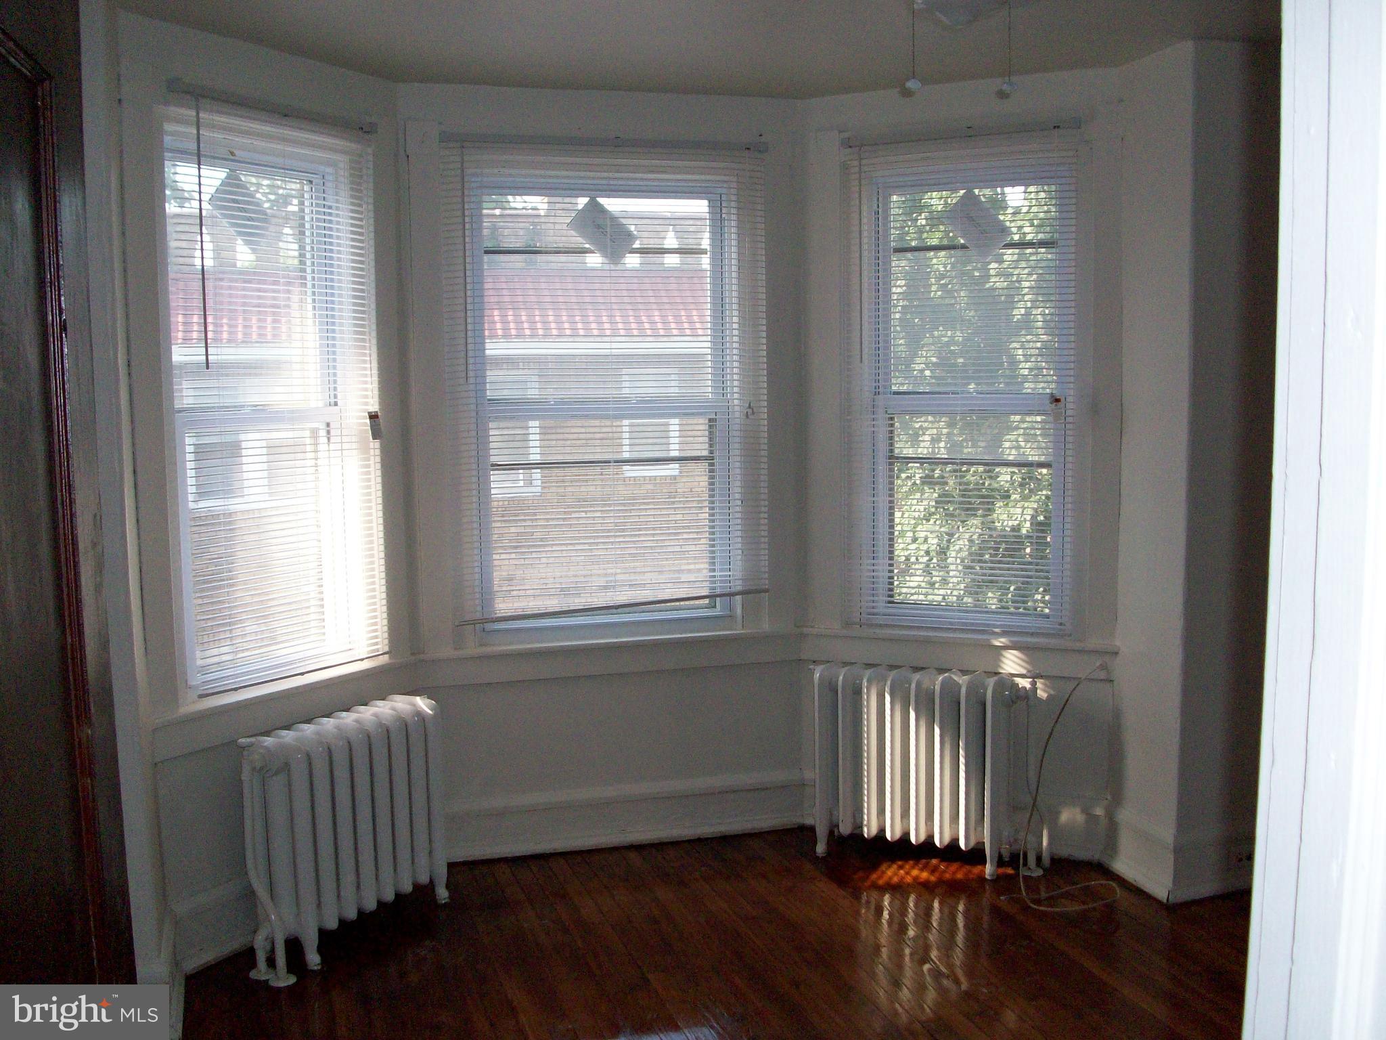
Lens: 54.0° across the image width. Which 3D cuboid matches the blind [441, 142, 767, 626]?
[{"bbox_3d":[-0.260,-0.444,4.426,1.079,1.532,0.044,-3,6,-17],"label":"blind"}]

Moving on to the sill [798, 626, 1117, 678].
[{"bbox_3d":[0.865,0.437,4.535,1.053,0.121,0.102,2,7,25],"label":"sill"}]

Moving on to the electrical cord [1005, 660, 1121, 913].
[{"bbox_3d":[1.139,0.802,4.147,0.432,0.659,0.315,-3,6,-17],"label":"electrical cord"}]

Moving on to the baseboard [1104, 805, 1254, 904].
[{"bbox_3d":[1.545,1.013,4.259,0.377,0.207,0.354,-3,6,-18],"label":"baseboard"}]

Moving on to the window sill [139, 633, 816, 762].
[{"bbox_3d":[-0.627,0.480,4.307,2.194,0.121,0.480,-5,7,-34],"label":"window sill"}]

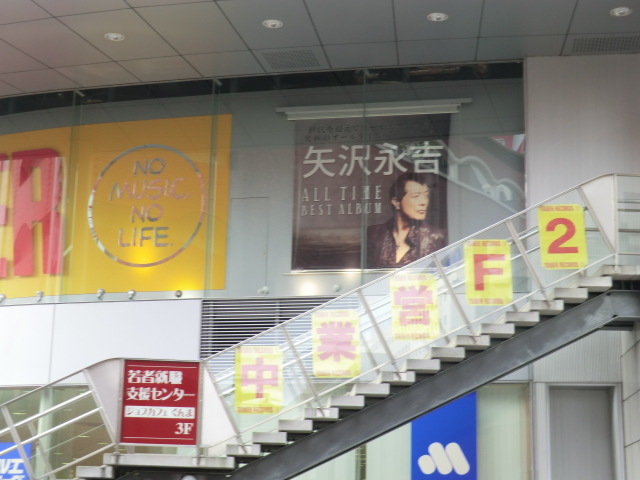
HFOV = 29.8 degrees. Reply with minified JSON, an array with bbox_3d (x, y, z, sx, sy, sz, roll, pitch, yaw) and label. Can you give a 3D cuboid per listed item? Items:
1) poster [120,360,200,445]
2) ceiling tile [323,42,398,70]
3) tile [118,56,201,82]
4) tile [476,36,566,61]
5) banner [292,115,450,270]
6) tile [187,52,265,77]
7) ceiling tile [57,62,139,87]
[{"bbox_3d":[-1.804,1.848,13.625,0.877,0.943,0.050,3,-13,-9],"label":"poster"},{"bbox_3d":[0.601,-2.603,16.901,1.014,0.030,0.903,-1,-13,9],"label":"ceiling tile"},{"bbox_3d":[-2.318,-2.506,17.564,1.016,0.030,0.897,-3,-14,16],"label":"tile"},{"bbox_3d":[2.748,-2.654,16.500,1.189,0.030,0.838,-1,-13,7],"label":"tile"},{"bbox_3d":[0.735,-0.687,17.282,2.274,2.239,0.030,-1,-13,11],"label":"banner"},{"bbox_3d":[-1.352,-2.544,17.316,1.008,0.030,0.899,-2,-13,14],"label":"tile"},{"bbox_3d":[-3.283,-2.462,17.833,1.018,0.030,0.866,-3,-14,18],"label":"ceiling tile"}]

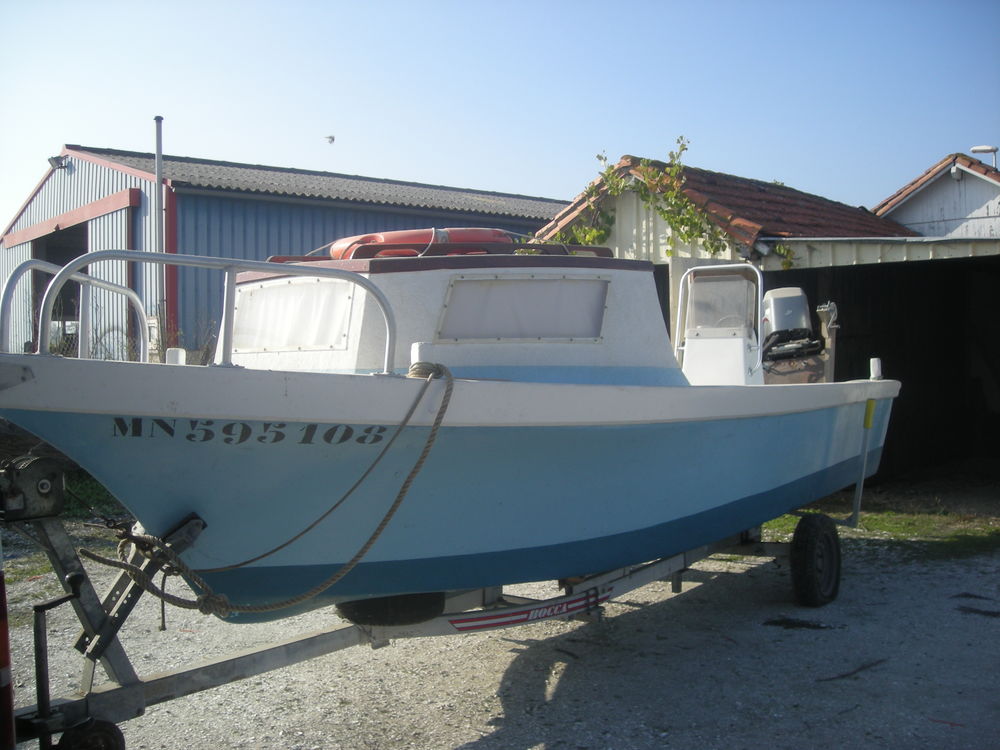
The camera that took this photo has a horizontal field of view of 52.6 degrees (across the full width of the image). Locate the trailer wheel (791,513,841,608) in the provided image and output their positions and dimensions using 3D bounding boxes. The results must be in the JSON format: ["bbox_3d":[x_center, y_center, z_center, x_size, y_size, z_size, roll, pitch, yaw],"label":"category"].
[{"bbox_3d":[1.922,1.130,6.160,0.170,0.570,0.570,1,1,36],"label":"trailer wheel"}]

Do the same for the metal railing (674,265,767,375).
[{"bbox_3d":[1.505,-0.378,6.970,0.650,0.780,0.130,1,1,36],"label":"metal railing"}]

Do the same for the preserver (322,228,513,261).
[{"bbox_3d":[-0.328,-0.535,4.200,0.760,0.120,0.760,0,1,0],"label":"preserver"}]

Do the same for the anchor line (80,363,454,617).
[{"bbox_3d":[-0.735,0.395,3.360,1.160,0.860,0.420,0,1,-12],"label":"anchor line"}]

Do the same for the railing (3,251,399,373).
[{"bbox_3d":[-1.139,-0.189,3.331,1.370,0.385,0.930,1,1,36],"label":"railing"}]

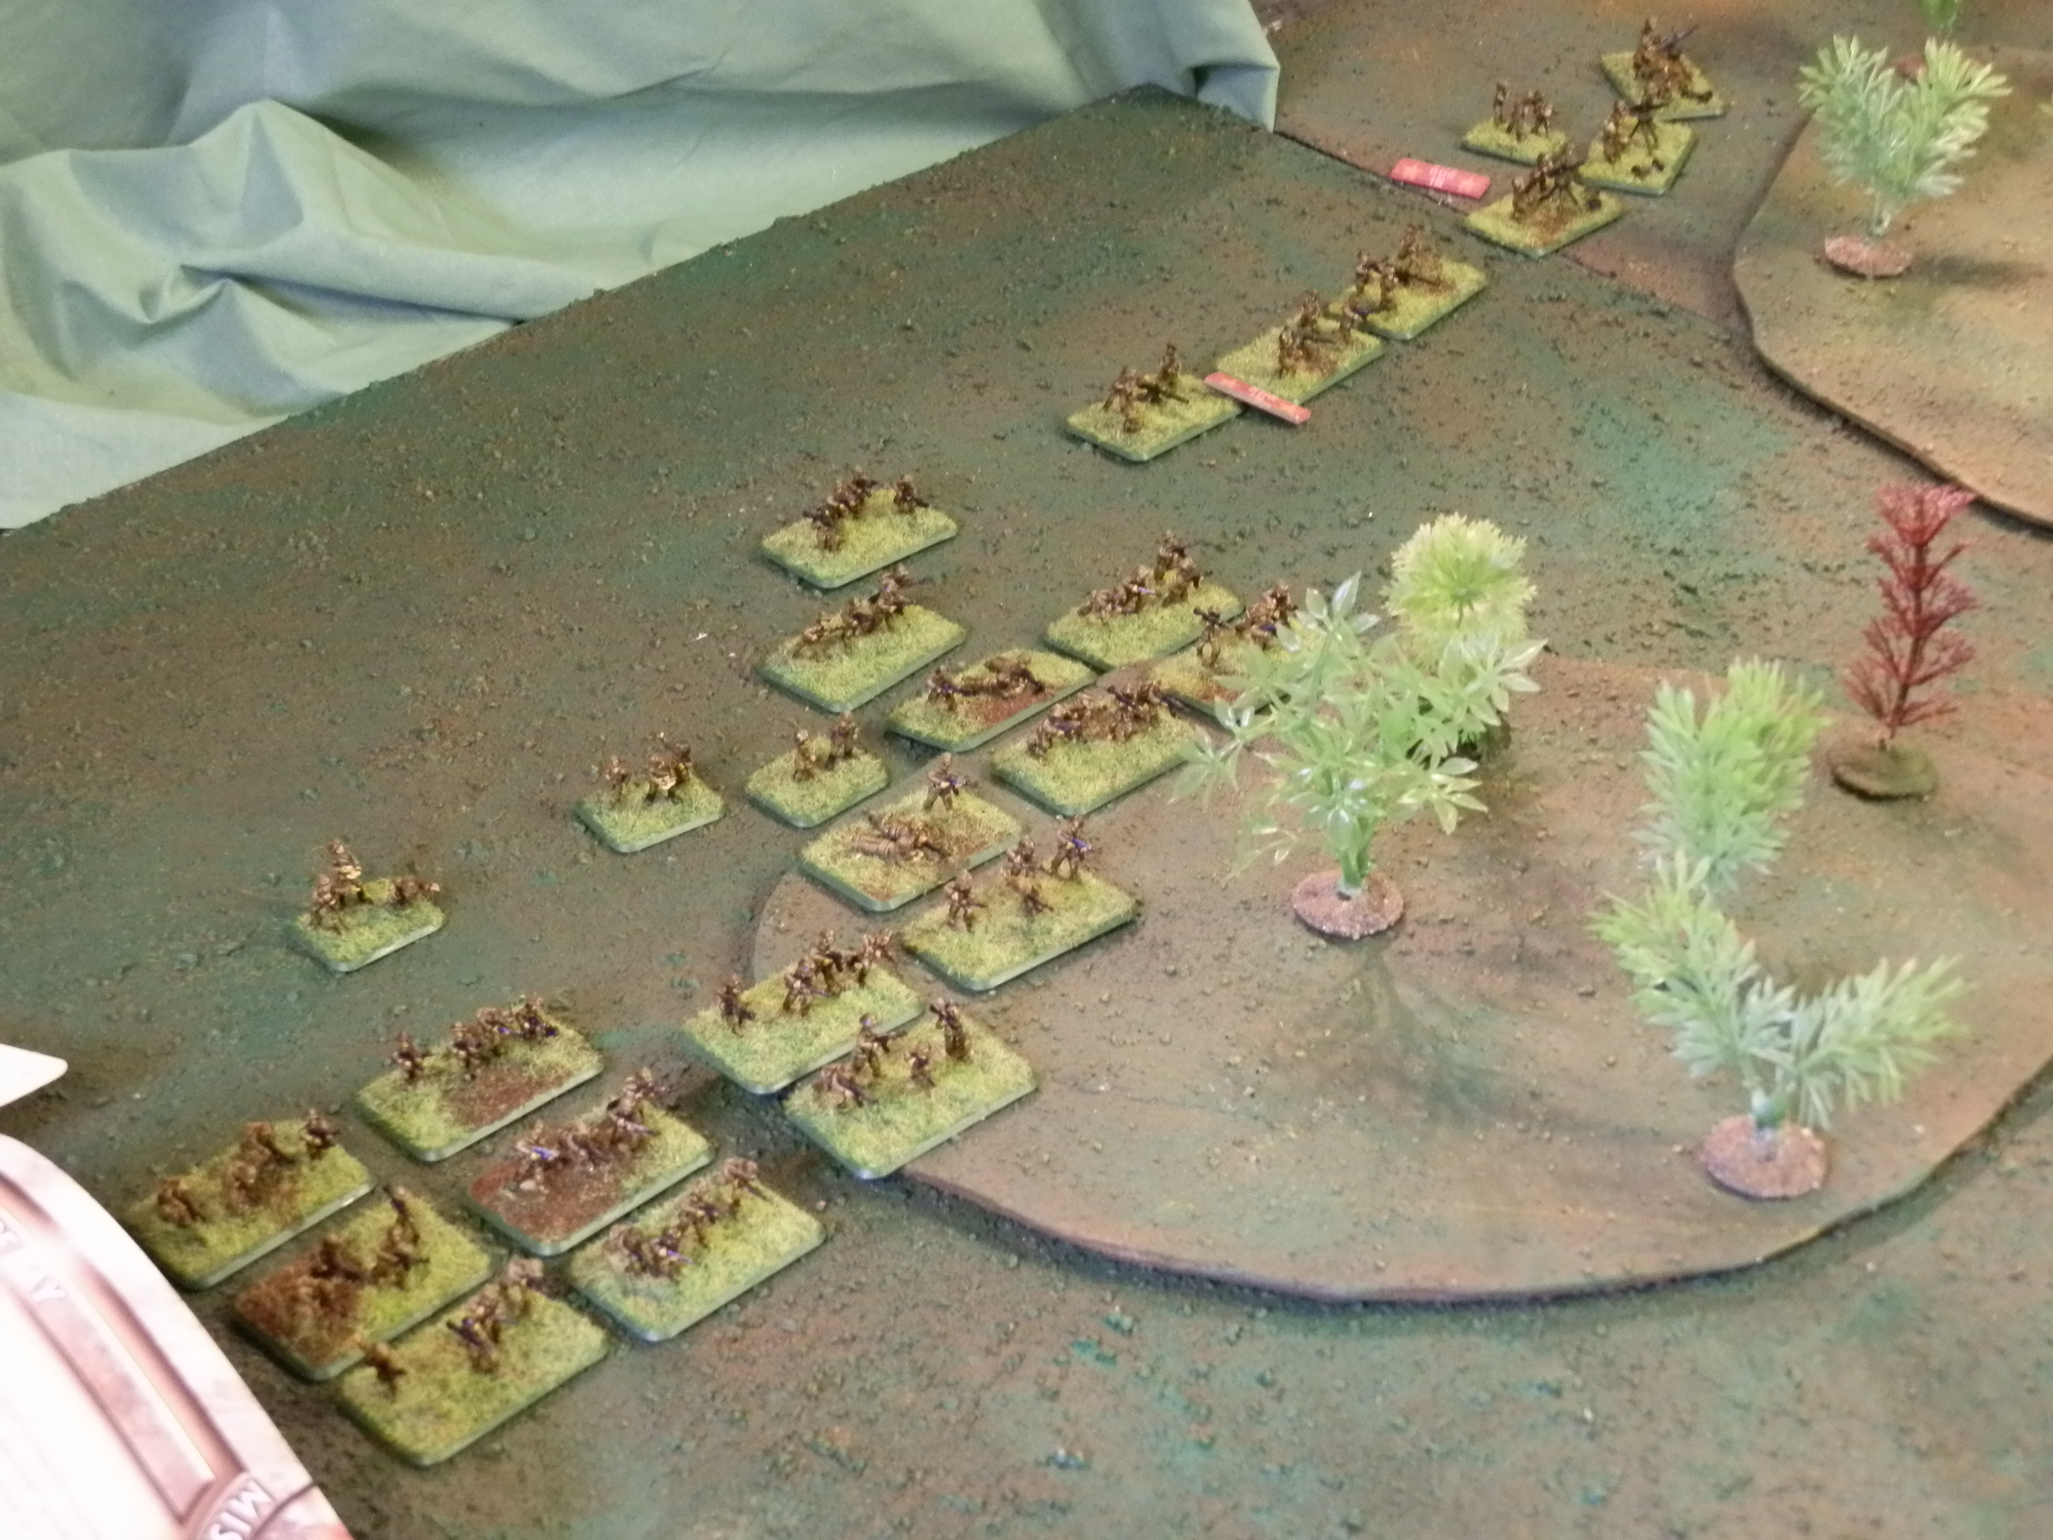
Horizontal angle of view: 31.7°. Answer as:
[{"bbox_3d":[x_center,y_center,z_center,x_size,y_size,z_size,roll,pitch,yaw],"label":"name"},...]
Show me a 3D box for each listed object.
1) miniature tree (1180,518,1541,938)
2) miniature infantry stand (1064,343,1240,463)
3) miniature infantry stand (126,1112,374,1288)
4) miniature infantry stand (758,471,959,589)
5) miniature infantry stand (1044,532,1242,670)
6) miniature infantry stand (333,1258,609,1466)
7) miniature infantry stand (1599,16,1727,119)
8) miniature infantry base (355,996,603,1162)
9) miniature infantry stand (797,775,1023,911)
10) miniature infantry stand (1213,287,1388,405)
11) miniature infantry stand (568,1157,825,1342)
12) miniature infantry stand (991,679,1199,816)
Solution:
[{"bbox_3d":[0.077,-0.008,0.836,0.085,0.090,0.076,-1,35,1],"label":"miniature tree"},{"bbox_3d":[0.039,-0.112,1.056,0.050,0.021,0.032,-29,43,-33],"label":"miniature infantry stand"},{"bbox_3d":[-0.170,0.087,0.781,0.050,0.019,0.032,-30,44,-34],"label":"miniature infantry stand"},{"bbox_3d":[-0.046,-0.072,1.002,0.050,0.020,0.032,-27,42,-31],"label":"miniature infantry stand"},{"bbox_3d":[0.032,-0.047,0.965,0.033,0.018,0.050,26,43,37],"label":"miniature infantry stand"},{"bbox_3d":[-0.113,0.115,0.737,0.050,0.021,0.032,-30,44,-35],"label":"miniature infantry stand"},{"bbox_3d":[0.217,-0.244,1.233,0.032,0.025,0.050,-6,35,-6],"label":"miniature infantry stand"},{"bbox_3d":[-0.124,0.064,0.810,0.050,0.018,0.033,-29,41,-34],"label":"miniature infantry base"},{"bbox_3d":[-0.028,0.011,0.871,0.050,0.019,0.033,-27,40,-32],"label":"miniature infantry stand"},{"bbox_3d":[0.082,-0.130,1.081,0.032,0.020,0.050,26,44,34],"label":"miniature infantry stand"},{"bbox_3d":[-0.070,0.095,0.757,0.050,0.018,0.033,-29,41,-34],"label":"miniature infantry stand"},{"bbox_3d":[0.018,-0.011,0.906,0.050,0.020,0.032,-27,42,-32],"label":"miniature infantry stand"}]

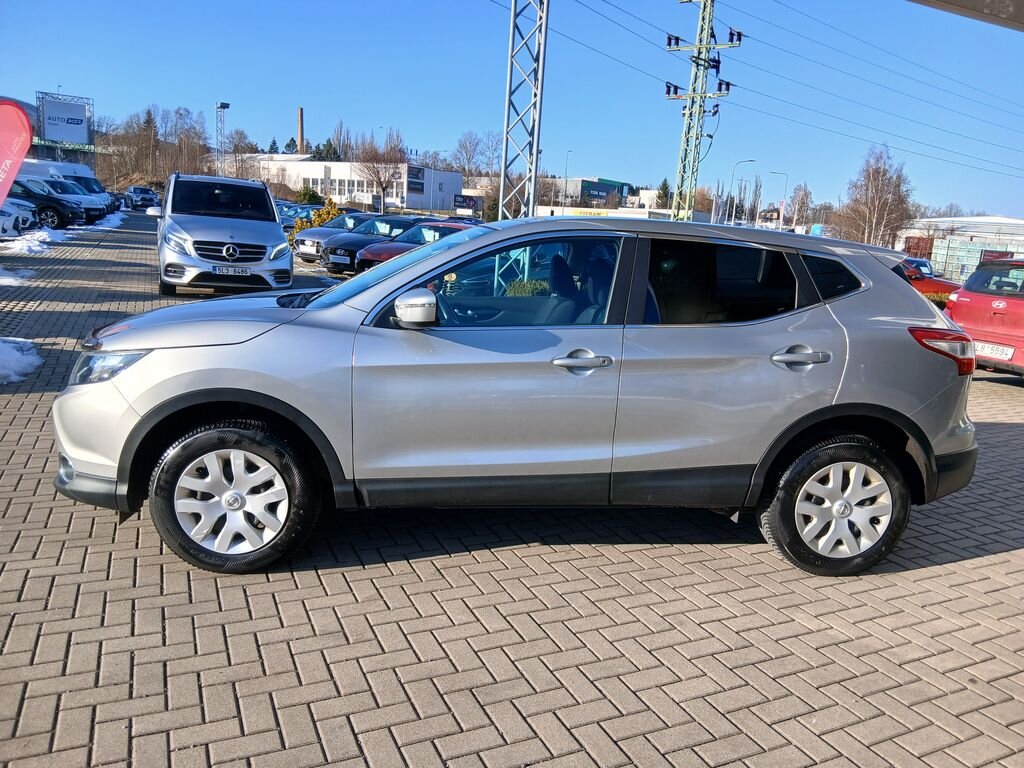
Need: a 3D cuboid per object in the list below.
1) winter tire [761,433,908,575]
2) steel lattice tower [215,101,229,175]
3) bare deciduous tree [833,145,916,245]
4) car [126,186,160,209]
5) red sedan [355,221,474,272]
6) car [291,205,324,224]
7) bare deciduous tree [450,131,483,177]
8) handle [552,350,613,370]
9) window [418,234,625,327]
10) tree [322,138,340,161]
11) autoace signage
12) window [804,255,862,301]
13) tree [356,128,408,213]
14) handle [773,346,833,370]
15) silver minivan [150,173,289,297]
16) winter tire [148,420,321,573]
[{"bbox_3d":[1.483,0.552,3.515,0.660,0.660,0.215,2,11,-7],"label":"winter tire"},{"bbox_3d":[-14.145,-10.651,37.561,0.600,5.900,0.500,-2,12,-27],"label":"steel lattice tower"},{"bbox_3d":[36.544,-18.218,77.109,7.000,10.760,7.000,9,13,23],"label":"bare deciduous tree"},{"bbox_3d":[-31.383,-15.773,65.500,1.860,1.800,5.000,-5,15,-35],"label":"car"},{"bbox_3d":[-1.298,-2.570,15.973,1.800,1.460,4.340,9,13,29],"label":"red sedan"},{"bbox_3d":[-6.339,-5.206,26.000,1.800,1.480,4.350,9,13,29],"label":"car"},{"bbox_3d":[-7.376,-32.487,121.566,5.000,14.500,5.000,4,12,0],"label":"bare deciduous tree"},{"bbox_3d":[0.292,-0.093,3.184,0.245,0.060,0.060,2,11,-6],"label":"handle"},{"bbox_3d":[0.032,-0.429,3.185,0.890,0.430,0.060,2,-11,-7],"label":"window"},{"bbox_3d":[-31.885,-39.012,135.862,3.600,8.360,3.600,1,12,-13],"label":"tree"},{"bbox_3d":[-34.833,-20.439,60.000,3.050,3.000,0.300,-3,14,-30],"label":"autoace signage"},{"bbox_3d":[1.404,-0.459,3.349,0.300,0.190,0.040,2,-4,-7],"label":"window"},{"bbox_3d":[-12.449,-19.978,72.813,5.000,7.880,5.000,2,12,-10],"label":"tree"},{"bbox_3d":[1.224,-0.108,3.264,0.260,0.085,0.060,2,13,-7],"label":"handle"},{"bbox_3d":[-5.122,-2.655,13.334,1.950,1.900,5.100,-3,14,-25],"label":"silver minivan"},{"bbox_3d":[-1.155,0.455,3.261,0.685,0.680,0.220,2,11,-6],"label":"winter tire"}]

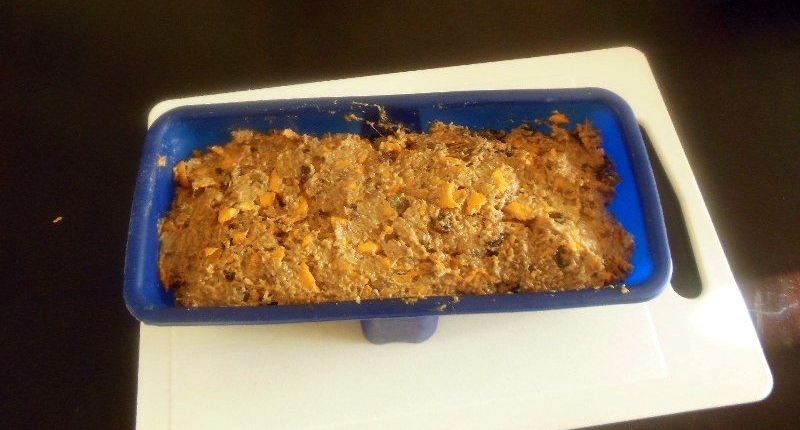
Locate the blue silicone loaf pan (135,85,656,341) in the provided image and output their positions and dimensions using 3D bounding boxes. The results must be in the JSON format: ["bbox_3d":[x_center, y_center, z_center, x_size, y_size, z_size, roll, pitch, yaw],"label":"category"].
[{"bbox_3d":[-0.003,0.004,0.335,0.270,0.067,0.126,-3,66,0],"label":"blue silicone loaf pan"}]

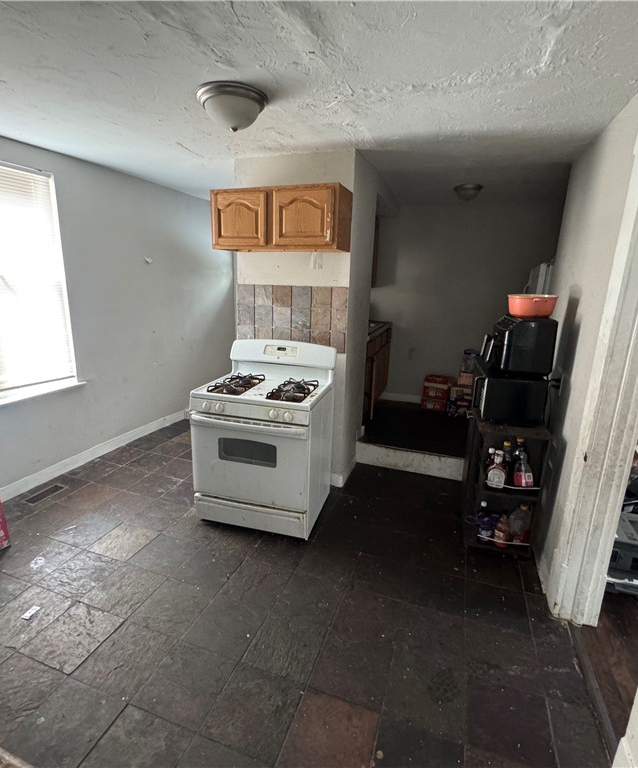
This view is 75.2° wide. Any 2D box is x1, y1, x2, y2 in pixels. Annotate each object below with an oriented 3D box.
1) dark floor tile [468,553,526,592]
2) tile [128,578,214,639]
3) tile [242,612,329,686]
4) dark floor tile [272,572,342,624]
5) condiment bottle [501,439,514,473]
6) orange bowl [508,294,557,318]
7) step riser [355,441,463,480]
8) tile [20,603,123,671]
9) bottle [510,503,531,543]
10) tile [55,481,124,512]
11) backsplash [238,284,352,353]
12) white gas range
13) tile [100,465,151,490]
[{"bbox_3d":[1.033,1.085,2.442,0.302,0.010,0.302,7,16,18],"label":"dark floor tile"},{"bbox_3d":[-0.724,1.114,2.068,0.300,0.013,0.300,6,15,18],"label":"tile"},{"bbox_3d":[-0.146,1.176,1.864,0.300,0.012,0.300,7,16,18],"label":"tile"},{"bbox_3d":[-0.044,1.112,2.152,0.300,0.013,0.300,6,15,18],"label":"dark floor tile"},{"bbox_3d":[1.157,0.474,2.580,0.075,0.256,0.075,7,16,18],"label":"condiment bottle"},{"bbox_3d":[1.243,-0.453,2.428,0.262,0.125,0.260,7,15,18],"label":"orange bowl"},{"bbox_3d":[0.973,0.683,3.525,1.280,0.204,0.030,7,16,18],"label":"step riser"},{"bbox_3d":[-1.113,1.148,1.888,0.300,0.013,0.300,6,15,18],"label":"tile"},{"bbox_3d":[1.241,0.849,2.557,0.115,0.268,0.110,7,16,18],"label":"bottle"},{"bbox_3d":[-1.680,0.834,3.037,0.302,0.010,0.302,7,16,18],"label":"tile"},{"bbox_3d":[-0.216,-0.497,3.130,0.890,0.465,0.012,7,15,18],"label":"backsplash"},{"bbox_3d":[-0.353,0.343,2.769,0.760,1.175,0.660,6,15,14],"label":"white gas range"},{"bbox_3d":[-1.577,0.763,3.318,0.302,0.010,0.302,7,16,18],"label":"tile"}]

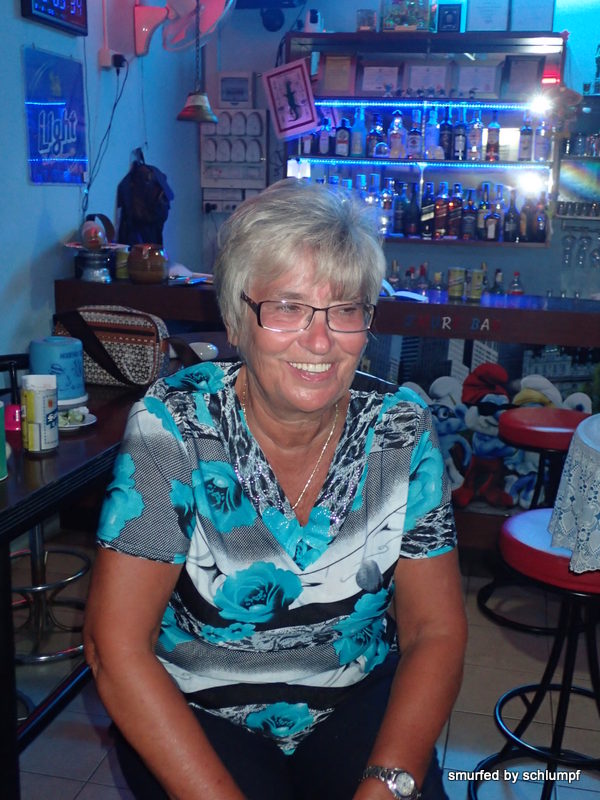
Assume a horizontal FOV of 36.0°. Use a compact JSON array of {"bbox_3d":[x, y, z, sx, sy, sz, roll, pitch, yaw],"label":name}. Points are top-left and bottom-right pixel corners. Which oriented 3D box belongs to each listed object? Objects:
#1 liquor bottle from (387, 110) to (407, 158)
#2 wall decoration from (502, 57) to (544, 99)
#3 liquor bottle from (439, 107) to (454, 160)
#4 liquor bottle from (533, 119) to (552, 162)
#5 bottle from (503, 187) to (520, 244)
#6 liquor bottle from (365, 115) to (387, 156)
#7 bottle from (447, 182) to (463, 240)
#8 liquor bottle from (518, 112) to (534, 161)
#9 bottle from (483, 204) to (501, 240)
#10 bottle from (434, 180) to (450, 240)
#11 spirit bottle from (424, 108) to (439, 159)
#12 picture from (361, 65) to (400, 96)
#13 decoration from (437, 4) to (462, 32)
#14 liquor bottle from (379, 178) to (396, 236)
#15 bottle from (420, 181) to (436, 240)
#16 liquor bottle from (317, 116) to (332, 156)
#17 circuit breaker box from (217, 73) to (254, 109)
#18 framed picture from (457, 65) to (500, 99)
[{"bbox_3d":[0.531,-1.452,5.058,0.101,0.258,0.085,3,13,9],"label":"liquor bottle"},{"bbox_3d":[1.181,-1.698,4.892,0.207,0.230,0.020,4,8,12],"label":"wall decoration"},{"bbox_3d":[0.827,-1.499,5.197,0.073,0.285,0.073,3,15,10],"label":"liquor bottle"},{"bbox_3d":[1.339,-1.450,5.108,0.075,0.244,0.070,3,15,10],"label":"liquor bottle"},{"bbox_3d":[1.133,-0.986,4.952,0.082,0.276,0.082,4,14,12],"label":"bottle"},{"bbox_3d":[0.404,-1.414,4.951,0.090,0.235,0.082,4,13,12],"label":"liquor bottle"},{"bbox_3d":[0.895,-1.086,5.294,0.076,0.296,0.076,3,15,10],"label":"bottle"},{"bbox_3d":[1.253,-1.464,5.121,0.075,0.266,0.072,3,15,10],"label":"liquor bottle"},{"bbox_3d":[1.048,-0.975,5.046,0.085,0.206,0.078,3,13,9],"label":"bottle"},{"bbox_3d":[0.783,-1.036,5.079,0.075,0.308,0.075,3,13,9],"label":"bottle"},{"bbox_3d":[0.699,-1.407,4.883,0.080,0.275,0.080,4,13,12],"label":"spirit bottle"},{"bbox_3d":[0.434,-1.734,5.020,0.240,0.195,0.022,4,8,12],"label":"picture"},{"bbox_3d":[0.803,-2.048,4.966,0.126,0.142,0.025,3,13,9],"label":"decoration"},{"bbox_3d":[0.509,-1.119,5.359,0.076,0.321,0.076,3,15,10],"label":"liquor bottle"},{"bbox_3d":[0.708,-1.039,5.091,0.075,0.306,0.075,3,13,9],"label":"bottle"},{"bbox_3d":[0.136,-1.446,5.070,0.066,0.198,0.066,4,14,12],"label":"liquor bottle"},{"bbox_3d":[-0.373,-1.792,5.347,0.203,0.202,0.050,3,13,9],"label":"circuit breaker box"},{"bbox_3d":[0.948,-1.691,4.909,0.250,0.200,0.022,4,8,12],"label":"framed picture"}]

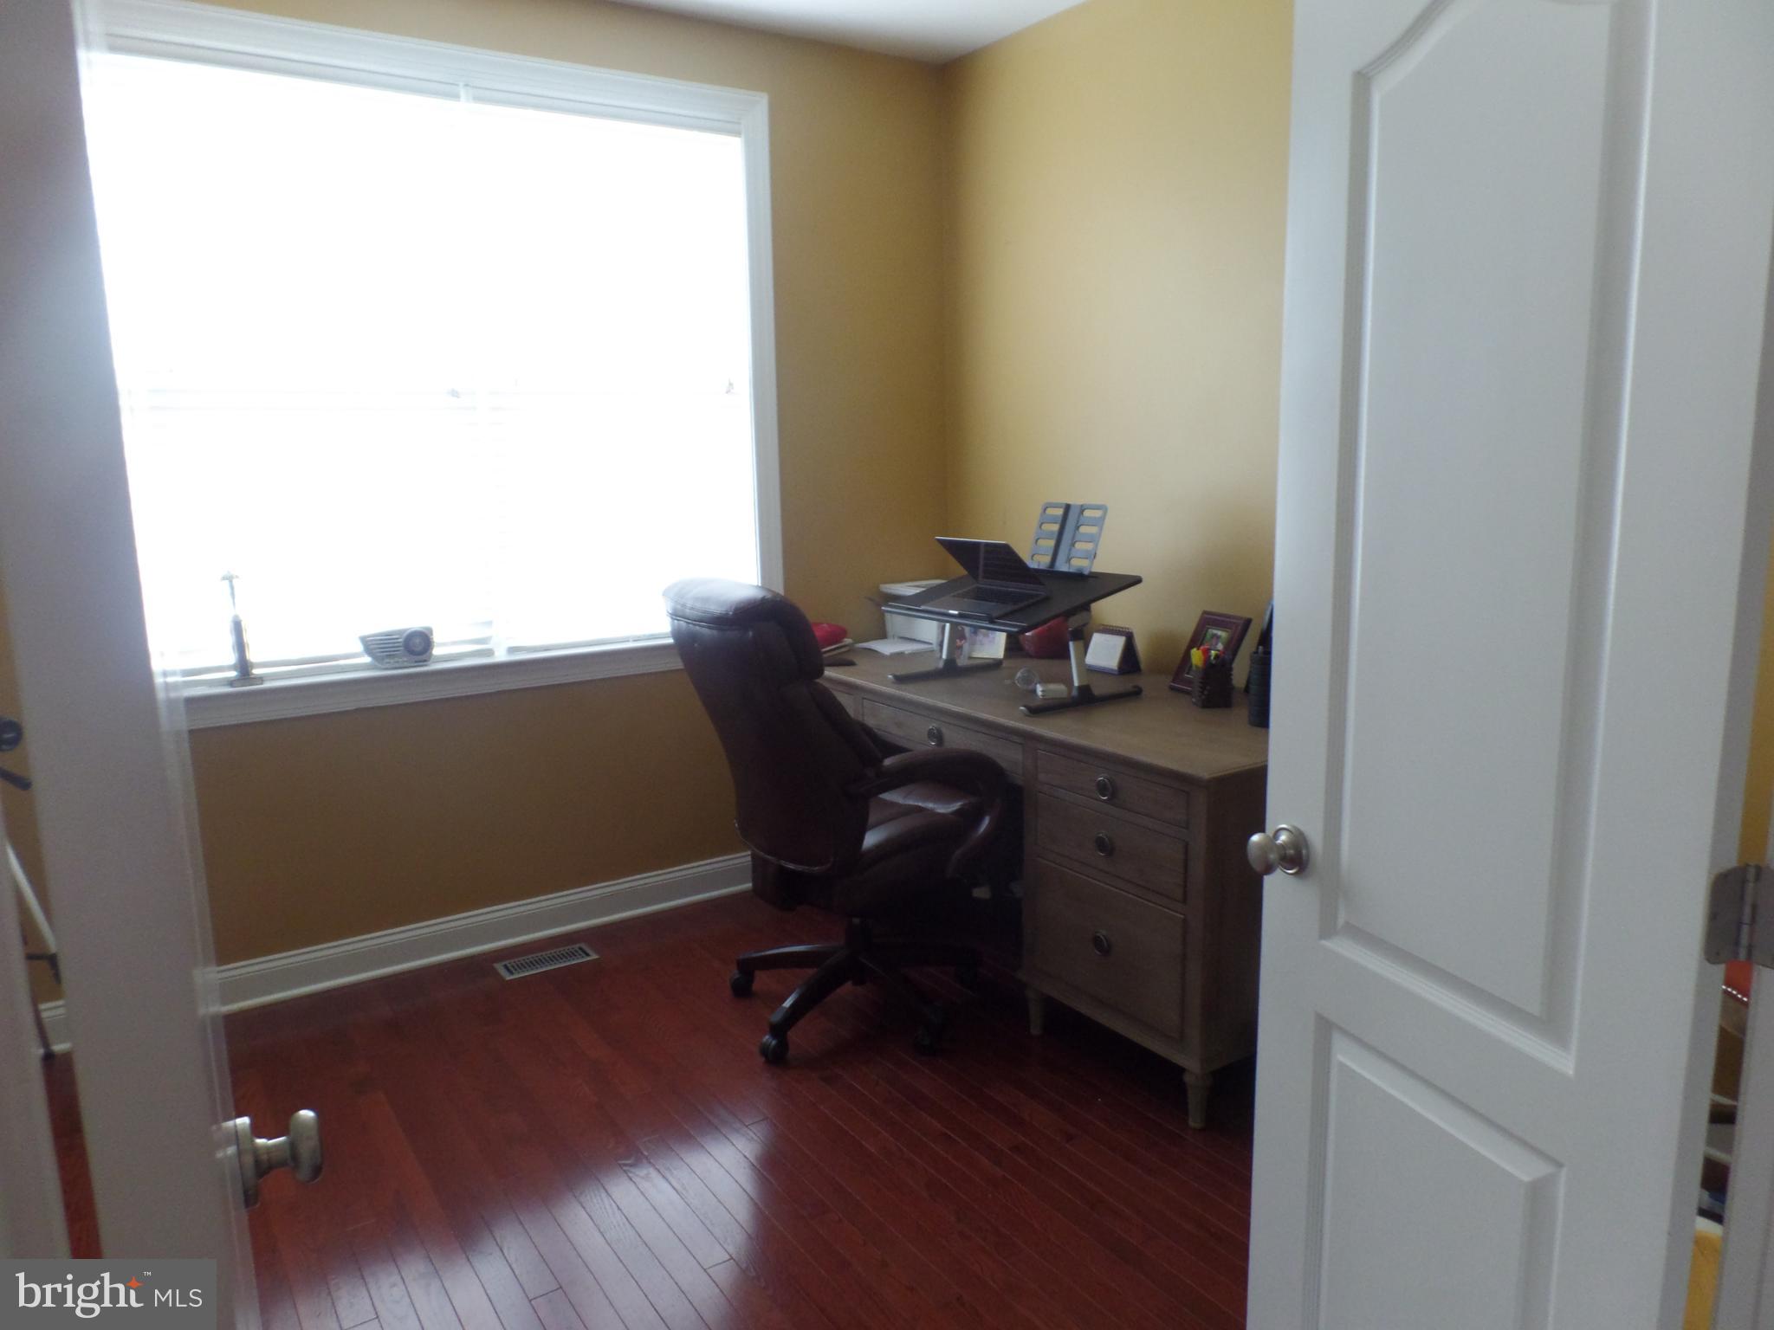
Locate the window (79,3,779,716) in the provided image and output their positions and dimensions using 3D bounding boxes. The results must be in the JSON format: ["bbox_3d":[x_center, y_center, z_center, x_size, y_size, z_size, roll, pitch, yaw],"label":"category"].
[{"bbox_3d":[-1.135,-0.814,3.365,1.835,1.765,0.110,-8,12,-32],"label":"window"}]

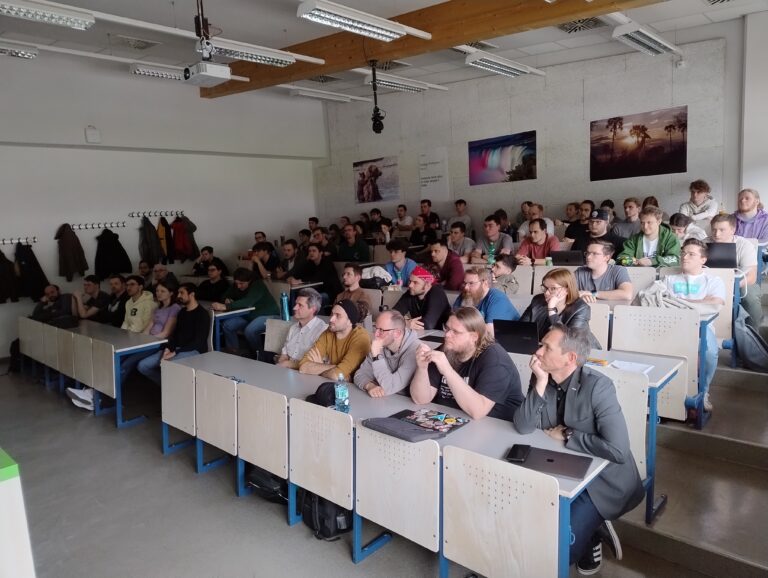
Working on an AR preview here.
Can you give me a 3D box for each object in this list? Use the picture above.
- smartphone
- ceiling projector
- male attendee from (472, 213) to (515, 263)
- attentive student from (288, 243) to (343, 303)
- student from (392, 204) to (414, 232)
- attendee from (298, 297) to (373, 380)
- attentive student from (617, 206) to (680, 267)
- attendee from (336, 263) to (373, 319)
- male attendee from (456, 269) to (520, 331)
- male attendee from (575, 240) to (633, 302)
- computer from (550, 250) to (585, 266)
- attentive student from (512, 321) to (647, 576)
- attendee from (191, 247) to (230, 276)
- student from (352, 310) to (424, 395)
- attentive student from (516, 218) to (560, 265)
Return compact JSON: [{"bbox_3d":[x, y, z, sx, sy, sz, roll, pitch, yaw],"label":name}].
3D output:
[{"bbox_3d":[0.601,0.731,2.375,0.076,0.011,0.154,0,8,25],"label":"smartphone"},{"bbox_3d":[-1.519,-1.821,4.553,0.322,0.089,0.272,4,9,43],"label":"ceiling projector"},{"bbox_3d":[1.266,-0.188,6.221,0.760,1.280,0.540,-10,10,-38],"label":"male attendee"},{"bbox_3d":[-0.921,0.038,6.915,0.780,1.220,0.520,-9,10,-36],"label":"attentive student"},{"bbox_3d":[0.352,-0.930,10.210,0.525,1.287,0.772,4,10,43],"label":"student"},{"bbox_3d":[-0.371,0.707,3.751,0.700,1.255,0.520,-6,8,-29],"label":"attendee"},{"bbox_3d":[2.523,-0.108,5.050,0.600,1.280,0.760,3,10,40],"label":"attentive student"},{"bbox_3d":[-0.318,0.402,5.002,0.750,1.240,0.500,-9,10,-36],"label":"attendee"},{"bbox_3d":[0.757,0.457,4.219,0.554,1.267,0.772,4,10,43],"label":"male attendee"},{"bbox_3d":[1.890,0.203,4.573,0.525,1.238,0.772,4,10,43],"label":"male attendee"},{"bbox_3d":[1.855,-0.290,5.284,0.340,0.190,0.280,3,9,38],"label":"computer"},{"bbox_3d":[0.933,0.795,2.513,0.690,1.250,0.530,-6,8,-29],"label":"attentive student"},{"bbox_3d":[-2.764,-0.074,8.637,0.700,1.224,0.500,-8,9,-38],"label":"attendee"},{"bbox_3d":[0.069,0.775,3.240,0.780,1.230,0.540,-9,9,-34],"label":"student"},{"bbox_3d":[1.669,-0.133,5.844,0.700,1.247,0.500,-8,9,-38],"label":"attentive student"}]

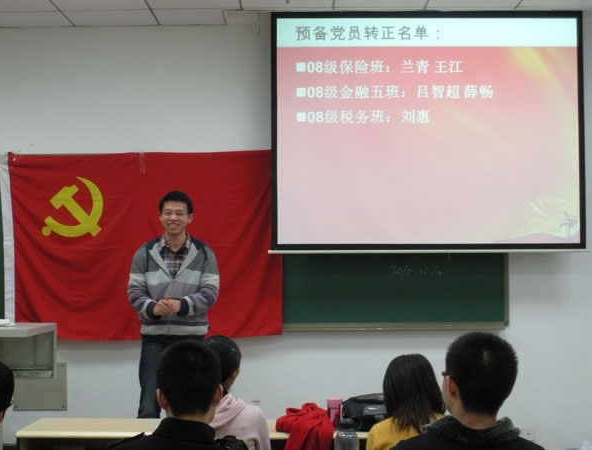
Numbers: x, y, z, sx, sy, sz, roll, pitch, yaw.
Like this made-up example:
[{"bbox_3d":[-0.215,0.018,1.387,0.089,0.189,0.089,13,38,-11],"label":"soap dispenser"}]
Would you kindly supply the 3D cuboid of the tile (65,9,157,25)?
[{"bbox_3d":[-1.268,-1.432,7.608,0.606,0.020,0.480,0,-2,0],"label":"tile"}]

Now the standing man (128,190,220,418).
[{"bbox_3d":[-0.648,0.684,5.918,0.500,1.740,0.360,0,-2,3],"label":"standing man"}]

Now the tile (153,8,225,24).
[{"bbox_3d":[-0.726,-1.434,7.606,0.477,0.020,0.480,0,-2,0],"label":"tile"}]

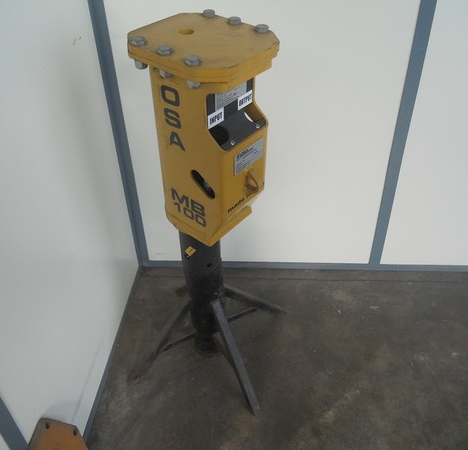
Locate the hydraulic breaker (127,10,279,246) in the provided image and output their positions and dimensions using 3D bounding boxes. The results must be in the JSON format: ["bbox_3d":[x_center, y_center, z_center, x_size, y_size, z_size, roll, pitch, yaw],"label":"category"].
[{"bbox_3d":[-0.076,-0.238,1.263,0.306,0.564,0.278,28,48,27],"label":"hydraulic breaker"}]

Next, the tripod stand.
[{"bbox_3d":[-0.095,0.225,1.706,0.520,0.638,0.520,10,38,15],"label":"tripod stand"}]

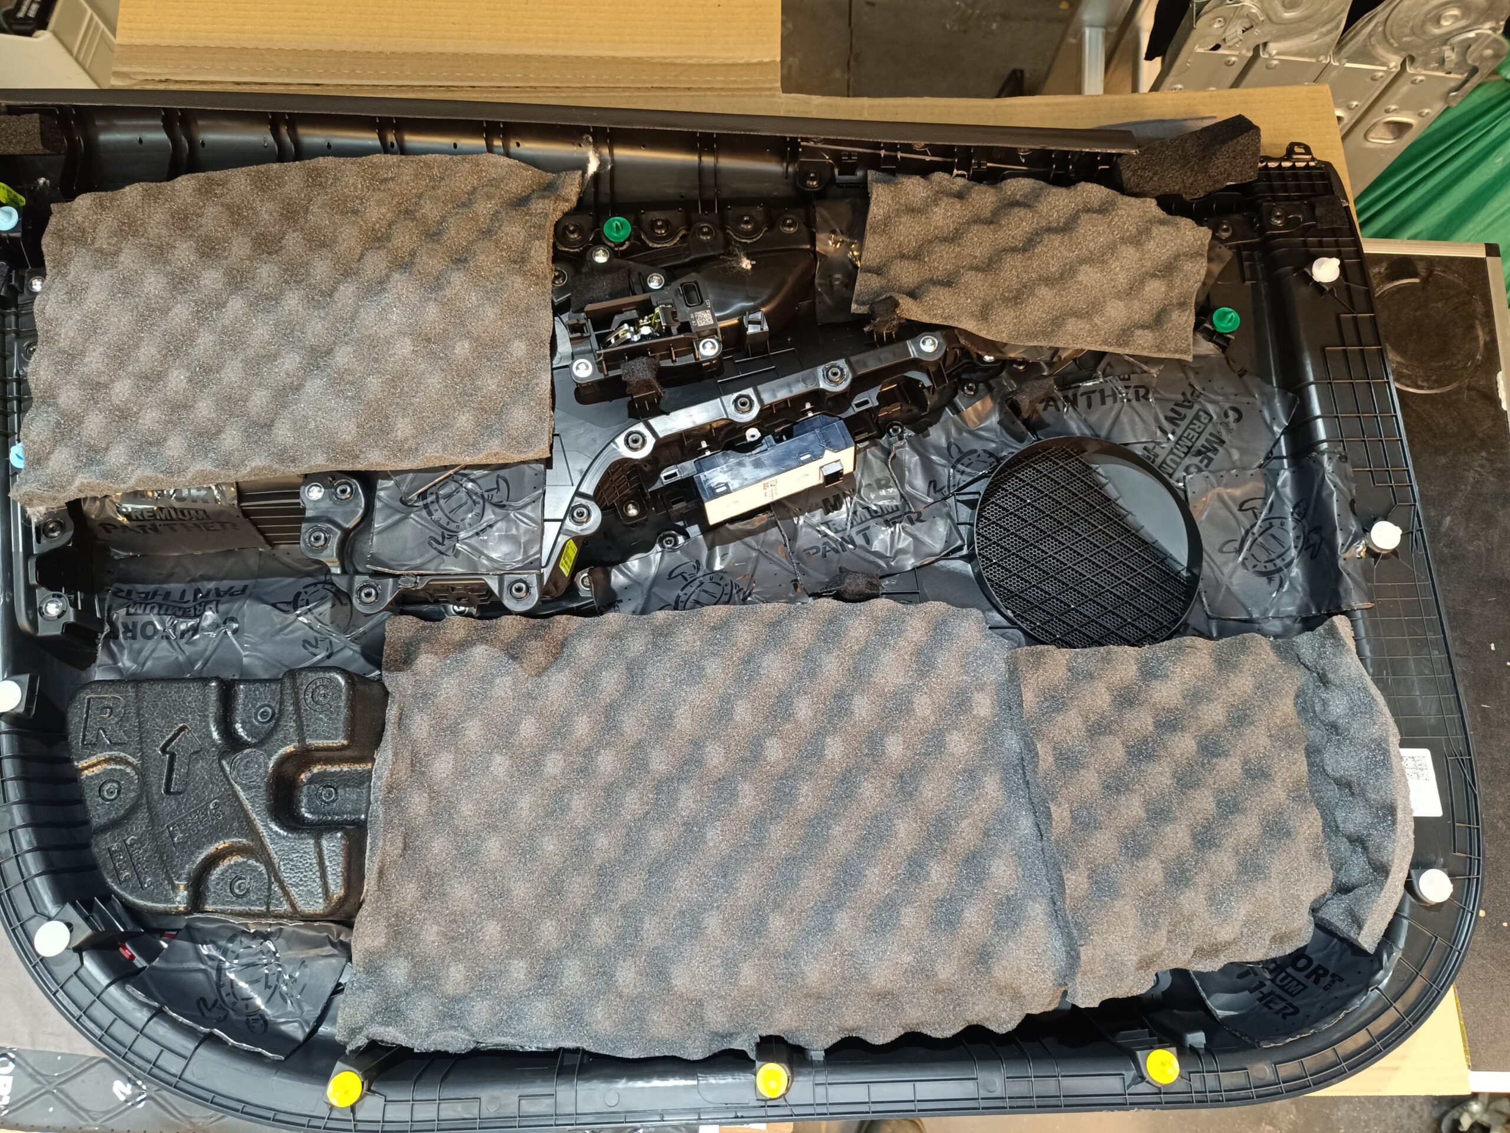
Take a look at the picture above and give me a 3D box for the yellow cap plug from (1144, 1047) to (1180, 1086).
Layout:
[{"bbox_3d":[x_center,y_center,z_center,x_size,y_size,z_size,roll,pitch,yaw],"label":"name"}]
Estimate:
[{"bbox_3d":[0.246,0.303,0.634,0.021,0.017,0.021,1,71,-3],"label":"yellow cap plug"}]

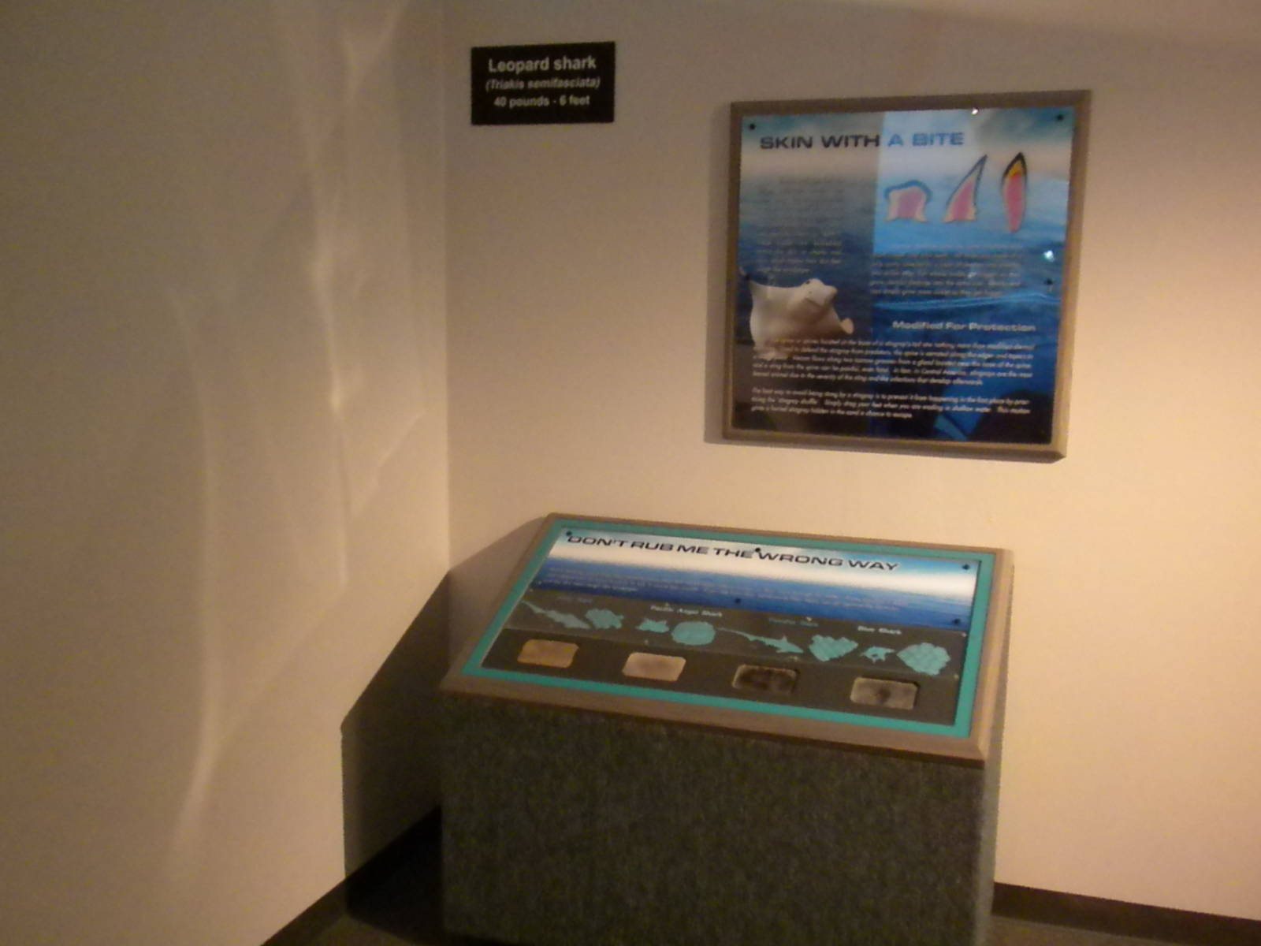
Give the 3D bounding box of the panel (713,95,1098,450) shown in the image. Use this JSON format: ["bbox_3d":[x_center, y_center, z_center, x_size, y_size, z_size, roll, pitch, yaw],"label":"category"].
[{"bbox_3d":[0.634,-0.471,3.224,0.833,0.832,0.030,4,9,19],"label":"panel"}]

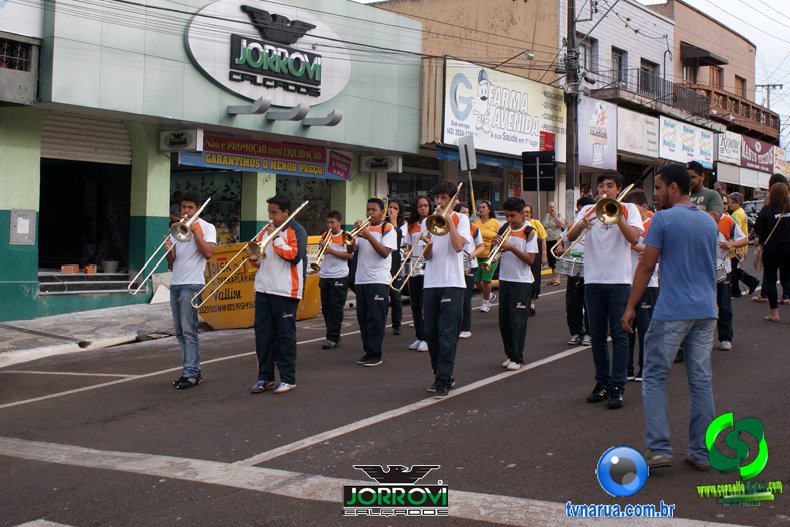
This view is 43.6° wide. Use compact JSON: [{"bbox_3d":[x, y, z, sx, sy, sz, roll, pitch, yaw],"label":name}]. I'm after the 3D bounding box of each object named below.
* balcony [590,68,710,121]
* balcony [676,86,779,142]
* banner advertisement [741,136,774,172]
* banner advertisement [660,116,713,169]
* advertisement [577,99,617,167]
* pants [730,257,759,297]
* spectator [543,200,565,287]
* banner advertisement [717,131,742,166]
[{"bbox_3d":[8.731,-5.361,32.571,1.050,0.993,9.436,2,2,35],"label":"balcony"},{"bbox_3d":[13.614,-5.906,39.756,1.200,1.088,9.470,2,2,35],"label":"balcony"},{"bbox_3d":[15.300,-4.570,41.802,0.150,1.185,5.090,2,2,35],"label":"banner advertisement"},{"bbox_3d":[10.133,-4.128,34.330,0.150,1.340,5.710,2,2,35],"label":"banner advertisement"},{"bbox_3d":[5.669,-3.650,27.856,0.120,1.866,2.840,2,2,35],"label":"advertisement"},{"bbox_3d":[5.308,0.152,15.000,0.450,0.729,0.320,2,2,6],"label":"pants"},{"bbox_3d":[2.946,-0.364,18.300,0.470,1.569,0.350,2,2,14],"label":"spectator"},{"bbox_3d":[12.967,-4.492,38.421,0.150,1.204,3.066,2,2,35],"label":"banner advertisement"}]

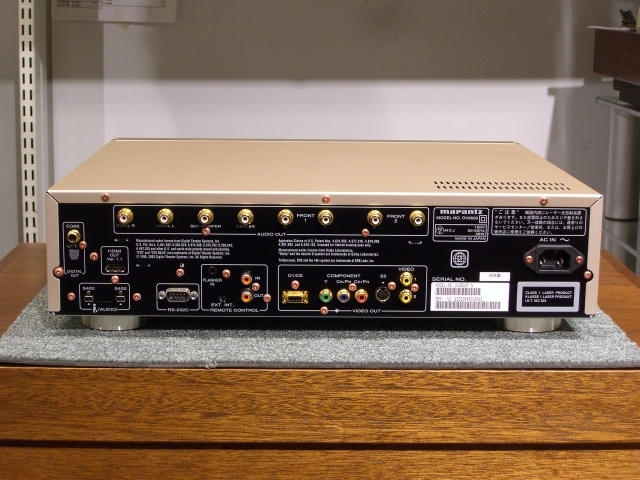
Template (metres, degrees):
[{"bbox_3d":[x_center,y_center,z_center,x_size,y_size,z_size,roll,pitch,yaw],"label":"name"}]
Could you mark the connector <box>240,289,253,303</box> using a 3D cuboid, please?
[{"bbox_3d":[-0.058,0.044,0.993,0.009,0.009,0.009,0,11,-1],"label":"connector"}]

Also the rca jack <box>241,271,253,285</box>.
[{"bbox_3d":[-0.058,0.030,0.997,0.010,0.010,0.010,0,11,-1],"label":"rca jack"}]

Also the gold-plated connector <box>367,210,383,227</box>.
[{"bbox_3d":[0.044,-0.017,0.991,0.012,0.012,0.011,0,11,-1],"label":"gold-plated connector"}]

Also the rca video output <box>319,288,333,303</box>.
[{"bbox_3d":[0.005,0.044,0.994,0.010,0.010,0.009,0,11,-1],"label":"rca video output"}]

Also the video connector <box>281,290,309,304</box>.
[{"bbox_3d":[-0.020,0.046,1.003,0.020,0.010,0.007,0,11,-1],"label":"video connector"}]

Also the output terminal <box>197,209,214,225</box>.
[{"bbox_3d":[-0.089,-0.018,0.980,0.013,0.013,0.011,0,11,-1],"label":"output terminal"}]

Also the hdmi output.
[{"bbox_3d":[-0.163,0.022,1.001,0.016,0.006,0.008,0,11,-1],"label":"hdmi output"}]

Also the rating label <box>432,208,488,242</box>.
[{"bbox_3d":[0.111,-0.012,0.990,0.044,0.027,0.001,0,11,-1],"label":"rating label"}]

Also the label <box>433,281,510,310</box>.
[{"bbox_3d":[0.119,0.045,1.001,0.063,0.024,0.001,0,11,-1],"label":"label"}]

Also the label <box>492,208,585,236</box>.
[{"bbox_3d":[0.173,-0.014,0.991,0.075,0.022,0.001,0,11,-1],"label":"label"}]

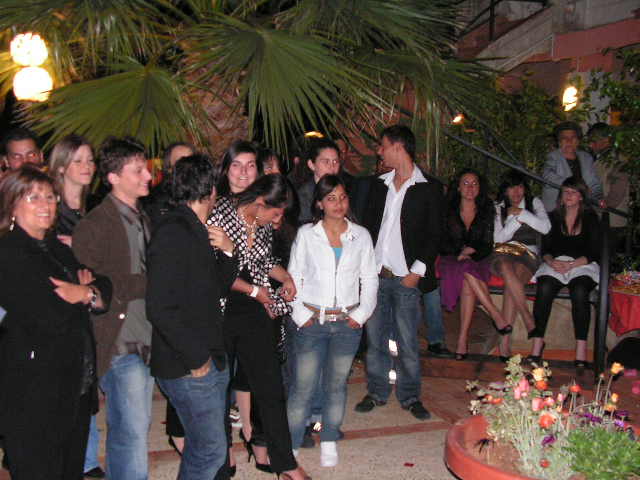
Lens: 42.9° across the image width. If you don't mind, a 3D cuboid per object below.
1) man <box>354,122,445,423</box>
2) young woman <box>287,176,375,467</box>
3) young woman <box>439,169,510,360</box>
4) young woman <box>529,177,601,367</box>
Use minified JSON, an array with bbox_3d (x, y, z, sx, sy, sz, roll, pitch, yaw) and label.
[{"bbox_3d":[0.525,0.188,5.308,0.540,1.830,0.360,1,6,14],"label":"man"},{"bbox_3d":[0.063,0.411,4.466,0.480,1.560,0.360,0,6,-2],"label":"young woman"},{"bbox_3d":[1.191,0.153,6.269,0.520,1.340,0.800,2,6,16],"label":"young woman"},{"bbox_3d":[1.851,0.192,6.133,0.500,1.310,0.760,2,6,20],"label":"young woman"}]

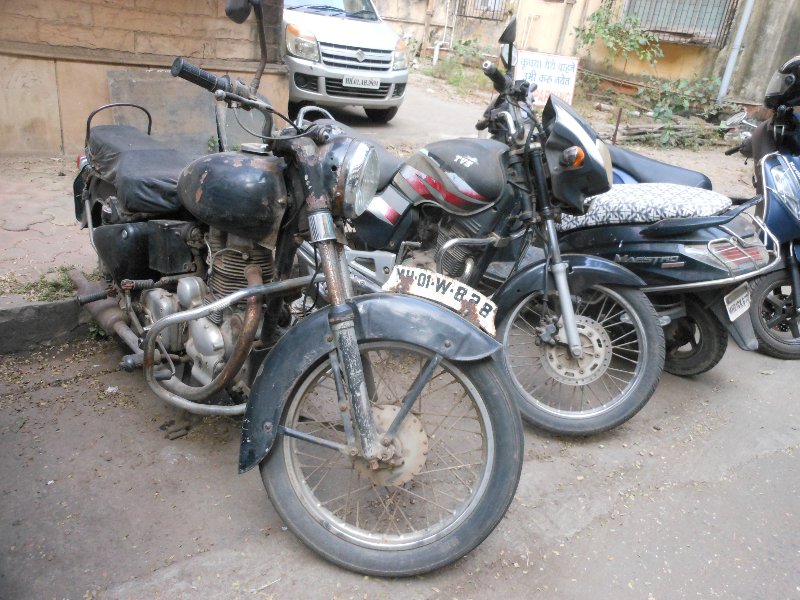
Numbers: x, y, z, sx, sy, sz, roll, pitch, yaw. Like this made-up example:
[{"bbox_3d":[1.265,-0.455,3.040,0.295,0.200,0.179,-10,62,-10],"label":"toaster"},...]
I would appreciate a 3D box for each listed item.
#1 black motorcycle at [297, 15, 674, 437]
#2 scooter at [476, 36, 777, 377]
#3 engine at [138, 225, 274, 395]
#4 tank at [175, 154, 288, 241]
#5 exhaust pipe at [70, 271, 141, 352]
[{"bbox_3d":[0.121,-0.329,2.564,1.930,1.200,0.680,26,28,38],"label":"black motorcycle"},{"bbox_3d":[0.818,-0.395,3.063,0.690,1.110,1.770,-19,33,-39],"label":"scooter"},{"bbox_3d":[-0.510,0.007,1.912,0.330,0.510,0.460,-13,27,-43],"label":"engine"},{"bbox_3d":[-0.440,-0.308,1.776,0.270,0.225,0.520,-13,27,-43],"label":"tank"},{"bbox_3d":[-1.002,0.025,2.164,0.092,0.092,0.530,-13,39,-43],"label":"exhaust pipe"}]

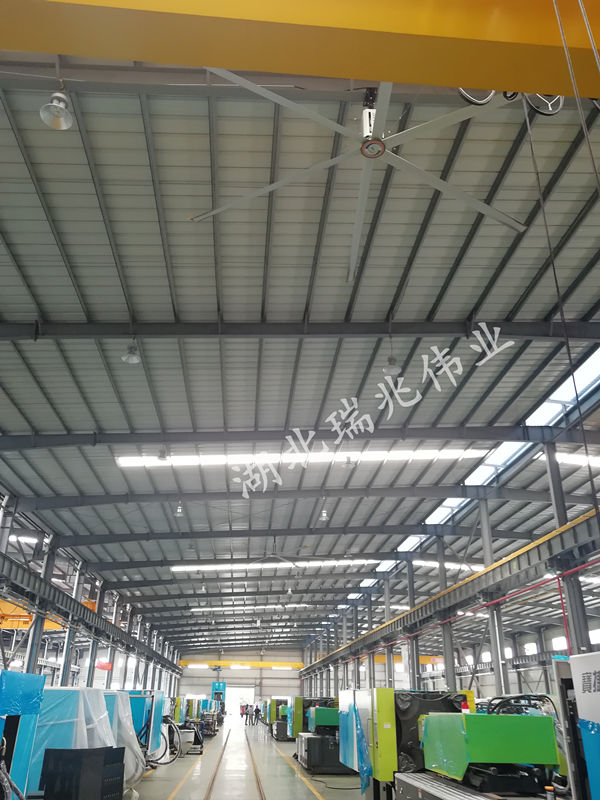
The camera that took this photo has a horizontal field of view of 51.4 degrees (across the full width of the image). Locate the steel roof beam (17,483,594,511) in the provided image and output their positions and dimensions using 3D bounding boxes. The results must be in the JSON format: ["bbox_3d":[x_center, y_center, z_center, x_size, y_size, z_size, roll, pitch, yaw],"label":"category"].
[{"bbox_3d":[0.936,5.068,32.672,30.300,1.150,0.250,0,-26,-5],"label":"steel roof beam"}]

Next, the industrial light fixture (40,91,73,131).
[{"bbox_3d":[-3.750,-4.574,9.724,0.490,0.500,0.490,3,-26,-4],"label":"industrial light fixture"}]

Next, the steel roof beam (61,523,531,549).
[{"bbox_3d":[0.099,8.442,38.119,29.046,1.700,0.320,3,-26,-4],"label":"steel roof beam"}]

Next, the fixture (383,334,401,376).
[{"bbox_3d":[2.661,-1.356,17.993,0.520,1.215,0.520,3,-26,-4],"label":"fixture"}]

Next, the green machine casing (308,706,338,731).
[{"bbox_3d":[0.889,9.950,19.431,1.000,0.650,1.700,3,-26,-4],"label":"green machine casing"}]

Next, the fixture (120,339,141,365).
[{"bbox_3d":[-4.472,-1.269,16.556,0.490,0.530,0.490,3,-26,-4],"label":"fixture"}]

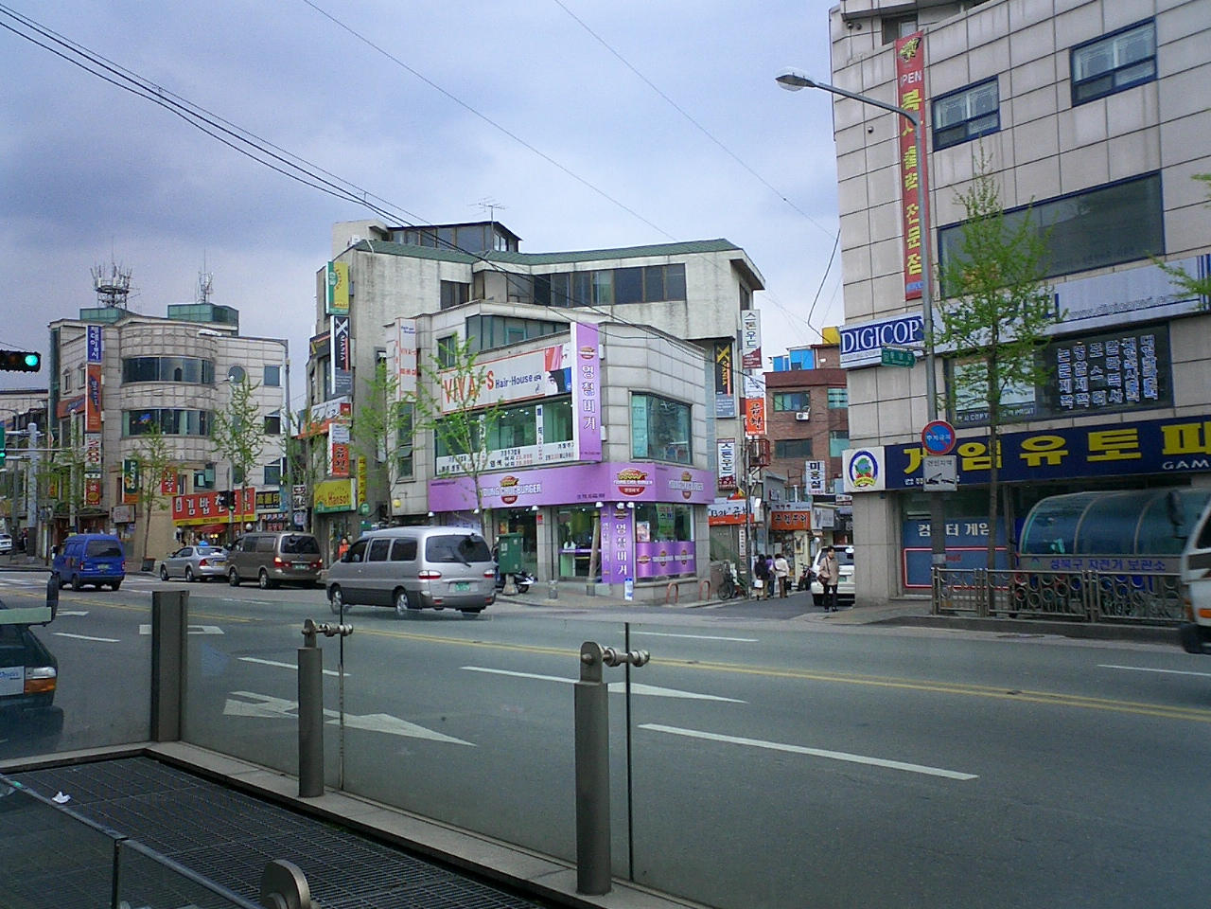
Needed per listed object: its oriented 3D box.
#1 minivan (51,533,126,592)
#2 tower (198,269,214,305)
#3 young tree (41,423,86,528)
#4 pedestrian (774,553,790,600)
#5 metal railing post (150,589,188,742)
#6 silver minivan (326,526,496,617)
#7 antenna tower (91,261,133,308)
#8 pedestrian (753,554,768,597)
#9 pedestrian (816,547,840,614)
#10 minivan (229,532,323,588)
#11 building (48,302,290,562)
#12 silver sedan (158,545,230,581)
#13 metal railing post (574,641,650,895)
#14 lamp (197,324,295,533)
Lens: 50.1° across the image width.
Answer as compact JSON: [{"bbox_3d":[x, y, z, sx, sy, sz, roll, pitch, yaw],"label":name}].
[{"bbox_3d":[-17.458,3.635,43.760,1.420,1.880,3.500,2,-5,-37],"label":"minivan"},{"bbox_3d":[-24.858,-10.385,80.500,1.000,2.200,1.000,2,-5,-37],"label":"tower"},{"bbox_3d":[-27.700,2.000,66.000,2.400,7.300,2.400,1,-4,-23],"label":"young tree"},{"bbox_3d":[5.930,4.050,43.500,0.500,1.590,0.360,-2,-4,14],"label":"pedestrian"},{"bbox_3d":[-3.288,1.595,9.770,0.250,1.130,0.200,0,-4,-12],"label":"metal railing post"},{"bbox_3d":[-4.550,2.680,29.600,1.820,1.930,4.700,2,-5,-39],"label":"silver minivan"},{"bbox_3d":[-29.540,-10.111,77.500,2.300,2.800,2.300,2,-5,-37],"label":"antenna tower"},{"bbox_3d":[5.367,4.228,44.500,0.500,1.590,0.420,-2,-4,12],"label":"pedestrian"},{"bbox_3d":[5.600,3.140,32.500,0.580,1.660,0.380,0,-4,-18],"label":"pedestrian"},{"bbox_3d":[-11.046,3.531,43.104,1.900,1.750,4.890,1,-5,-34],"label":"minivan"},{"bbox_3d":[-26.990,-1.148,80.686,12.000,15.500,9.500,2,-5,-37],"label":"building"},{"bbox_3d":[-16.200,4.360,51.600,1.800,1.450,4.700,2,-5,-39],"label":"silver sedan"},{"bbox_3d":[0.042,1.258,5.280,0.340,1.000,0.135,2,-5,-39],"label":"metal railing post"},{"bbox_3d":[-13.650,0.080,49.200,3.600,9.400,0.350,2,-5,-39],"label":"lamp"}]

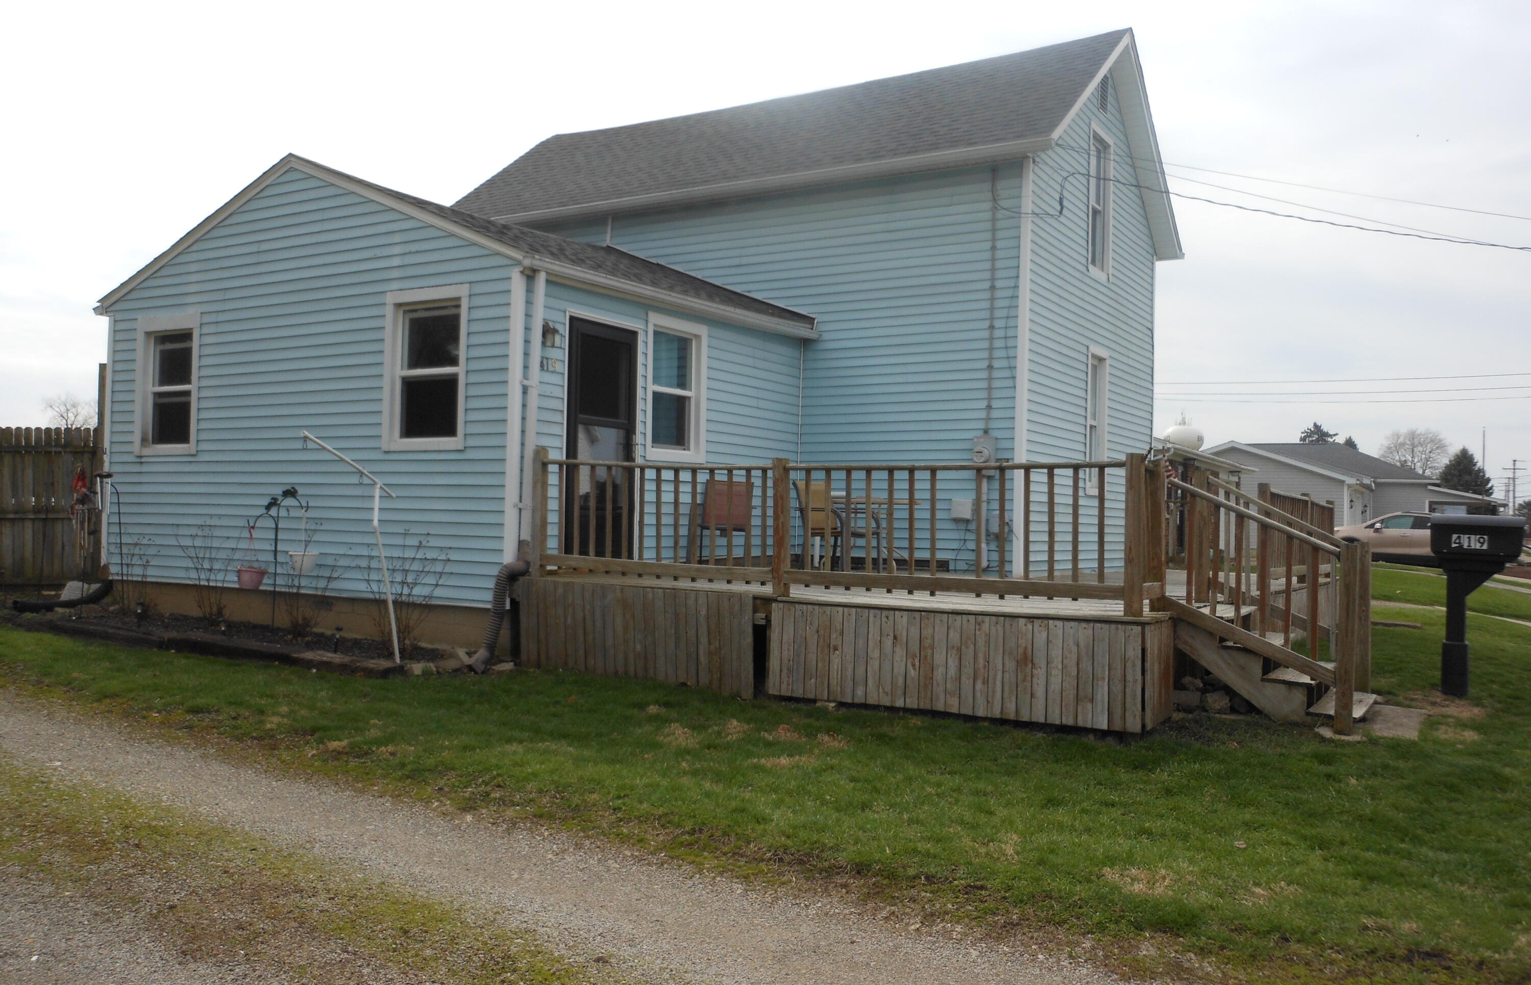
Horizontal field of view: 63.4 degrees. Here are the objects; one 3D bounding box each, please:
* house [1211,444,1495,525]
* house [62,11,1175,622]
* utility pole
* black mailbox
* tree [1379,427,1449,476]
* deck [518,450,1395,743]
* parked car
[{"bbox_3d":[23.358,0.093,51.320,12.500,4.600,17.000,1,-1,31],"label":"house"},{"bbox_3d":[-0.673,-2.027,14.699,8.702,6.930,9.969,1,-1,31],"label":"house"},{"bbox_3d":[89.396,0.828,147.988,2.400,9.805,0.400,1,-1,31],"label":"utility pole"},{"bbox_3d":[4.823,0.763,8.400,0.540,1.225,0.250,0,-1,38],"label":"black mailbox"},{"bbox_3d":[54.875,-0.633,104.988,5.205,9.788,5.205,1,-1,28],"label":"tree"},{"bbox_3d":[2.489,0.636,11.364,6.217,1.653,7.435,1,-1,31],"label":"deck"},{"bbox_3d":[20.274,1.477,39.200,4.800,1.670,1.900,1,-1,31],"label":"parked car"}]

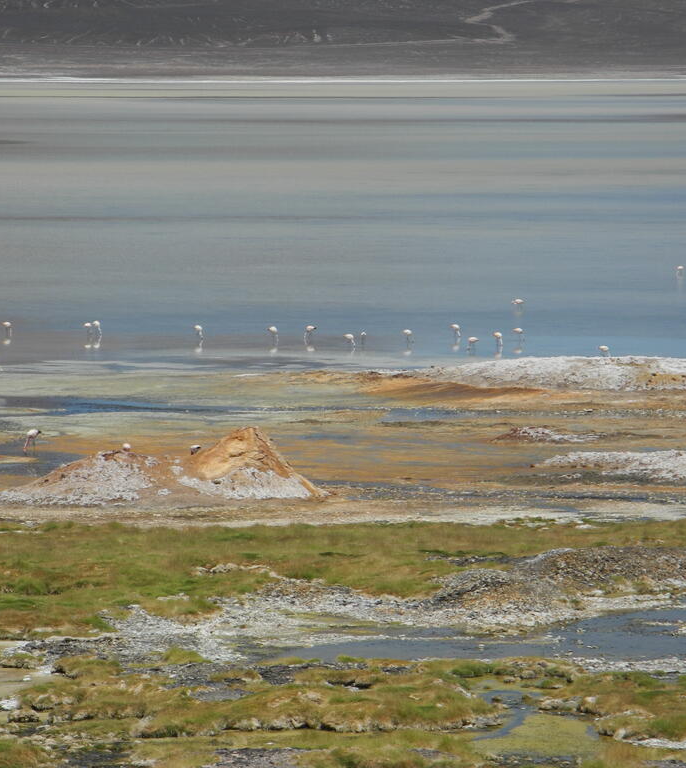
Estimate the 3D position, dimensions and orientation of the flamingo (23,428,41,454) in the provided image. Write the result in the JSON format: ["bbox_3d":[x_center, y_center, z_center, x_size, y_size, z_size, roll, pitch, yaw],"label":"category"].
[{"bbox_3d":[-10.759,2.003,205.000,0.630,0.900,0.270,-1,3,-11],"label":"flamingo"}]

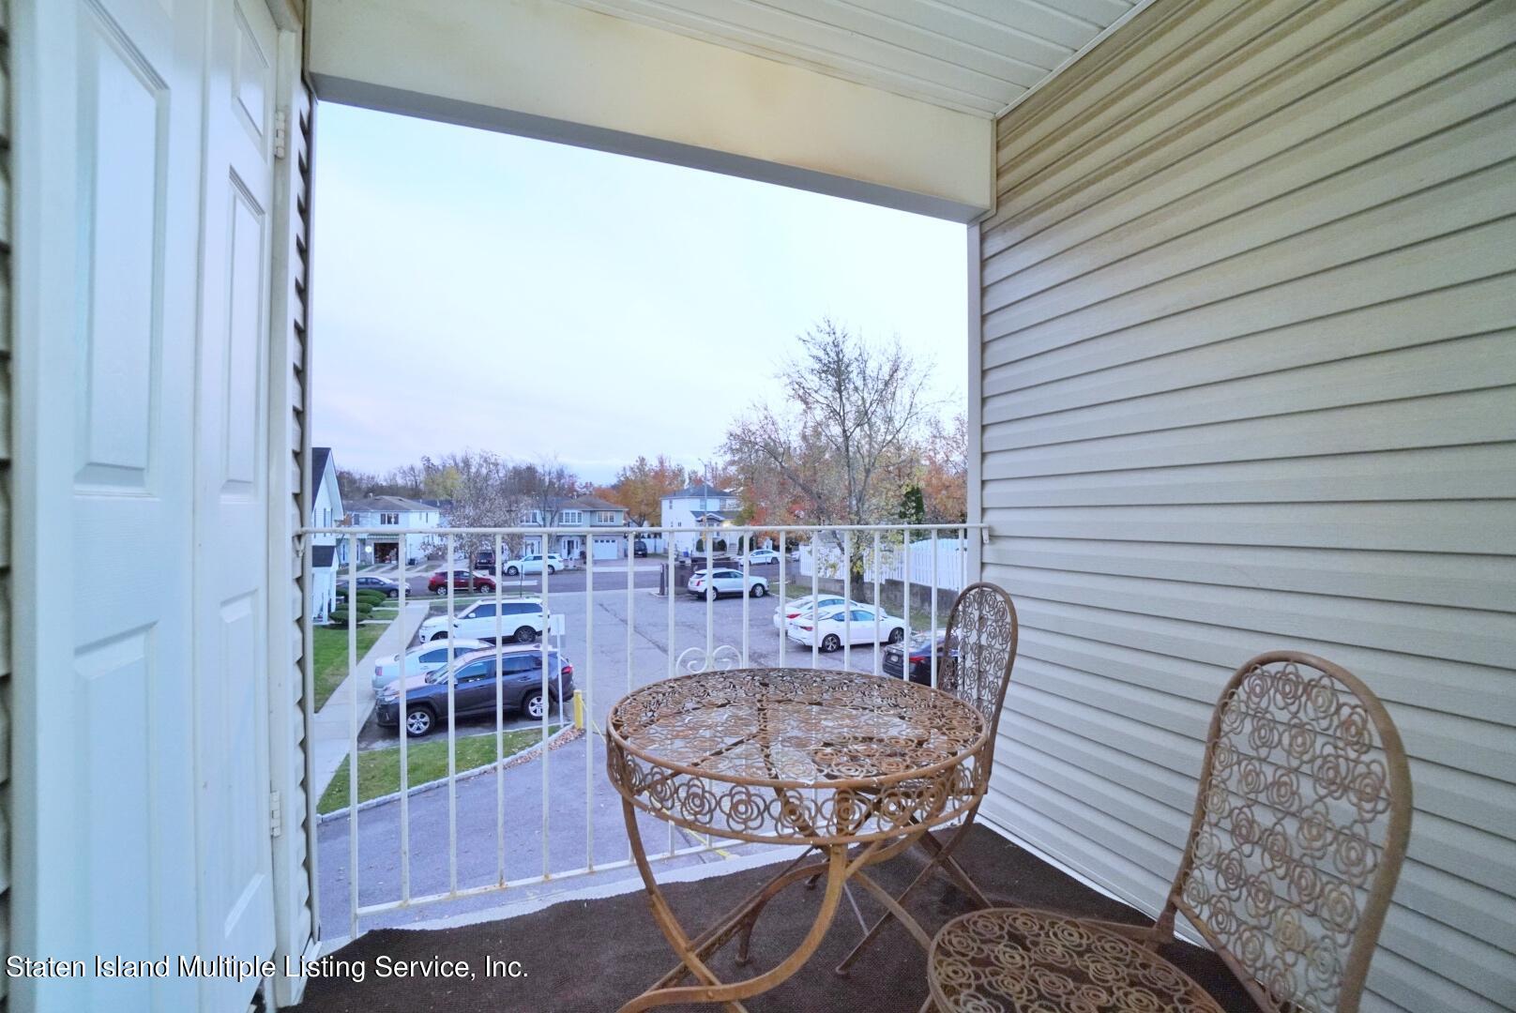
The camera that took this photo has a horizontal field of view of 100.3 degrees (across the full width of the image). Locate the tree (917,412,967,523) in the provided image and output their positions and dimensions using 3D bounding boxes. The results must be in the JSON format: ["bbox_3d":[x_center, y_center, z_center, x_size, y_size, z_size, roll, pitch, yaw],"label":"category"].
[{"bbox_3d":[13.600,-0.877,45.010,6.000,11.600,6.000,0,-1,0],"label":"tree"}]

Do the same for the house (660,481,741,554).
[{"bbox_3d":[-6.800,1.266,73.491,6.800,8.350,9.200,0,-1,-28],"label":"house"}]

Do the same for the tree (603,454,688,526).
[{"bbox_3d":[-15.000,-0.560,84.009,10.800,12.500,9.500,0,-1,0],"label":"tree"}]

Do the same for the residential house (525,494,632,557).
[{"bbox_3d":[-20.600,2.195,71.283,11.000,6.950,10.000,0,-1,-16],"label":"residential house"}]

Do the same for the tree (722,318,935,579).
[{"bbox_3d":[3.700,-2.440,33.024,10.800,14.500,9.500,0,-1,0],"label":"tree"}]

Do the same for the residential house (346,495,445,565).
[{"bbox_3d":[-38.200,2.239,65.282,7.800,6.750,10.000,0,-1,-11],"label":"residential house"}]

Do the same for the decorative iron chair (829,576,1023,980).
[{"bbox_3d":[0.415,0.661,1.704,0.480,0.910,0.400,0,-1,-7],"label":"decorative iron chair"}]

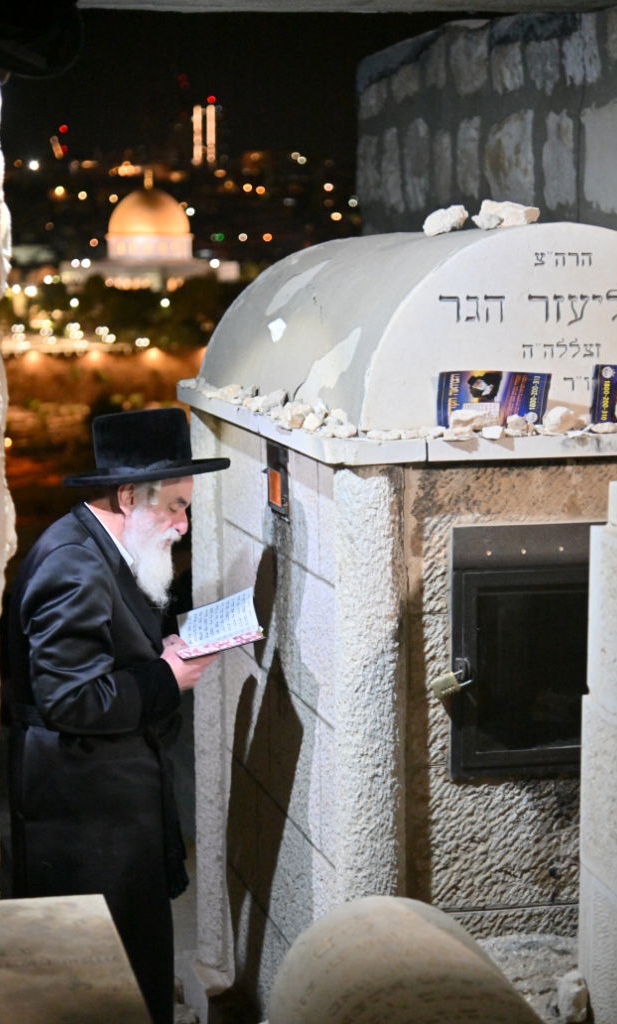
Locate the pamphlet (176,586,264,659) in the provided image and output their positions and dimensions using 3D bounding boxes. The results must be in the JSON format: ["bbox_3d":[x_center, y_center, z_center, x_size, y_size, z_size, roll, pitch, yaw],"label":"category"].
[{"bbox_3d":[-0.192,0.240,4.650,0.180,0.060,0.205,-16,22,-2],"label":"pamphlet"}]

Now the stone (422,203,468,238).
[{"bbox_3d":[0.312,-0.664,4.860,0.102,0.066,0.075,0,7,0],"label":"stone"}]

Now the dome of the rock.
[{"bbox_3d":[-43.361,-78.158,580.000,23.000,20.300,23.000,0,7,0],"label":"dome of the rock"}]

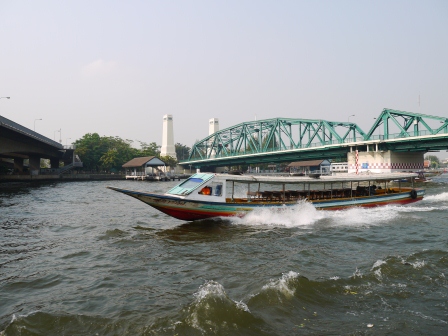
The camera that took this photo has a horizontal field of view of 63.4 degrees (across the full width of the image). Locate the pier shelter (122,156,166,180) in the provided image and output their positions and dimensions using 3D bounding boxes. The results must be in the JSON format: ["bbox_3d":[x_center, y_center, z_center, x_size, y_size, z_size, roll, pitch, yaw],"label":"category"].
[{"bbox_3d":[-22.200,0.250,101.500,8.000,6.300,16.000,0,-1,-33],"label":"pier shelter"}]

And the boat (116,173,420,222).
[{"bbox_3d":[5.825,1.347,21.338,25.600,2.200,2.500,0,-1,-39],"label":"boat"}]

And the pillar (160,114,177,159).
[{"bbox_3d":[-21.708,-11.951,142.000,4.500,18.200,5.500,0,-1,-35],"label":"pillar"}]

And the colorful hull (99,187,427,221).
[{"bbox_3d":[5.825,1.597,21.338,25.600,1.650,2.400,0,-1,-39],"label":"colorful hull"}]

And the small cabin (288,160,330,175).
[{"bbox_3d":[36.200,-0.100,152.000,7.500,5.800,17.000,0,-1,-33],"label":"small cabin"}]

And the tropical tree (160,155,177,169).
[{"bbox_3d":[-18.684,-1.515,122.000,5.500,6.000,5.500,0,0,0],"label":"tropical tree"}]

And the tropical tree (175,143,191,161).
[{"bbox_3d":[-18.895,-5.008,165.000,8.000,13.000,8.000,0,-1,-33],"label":"tropical tree"}]

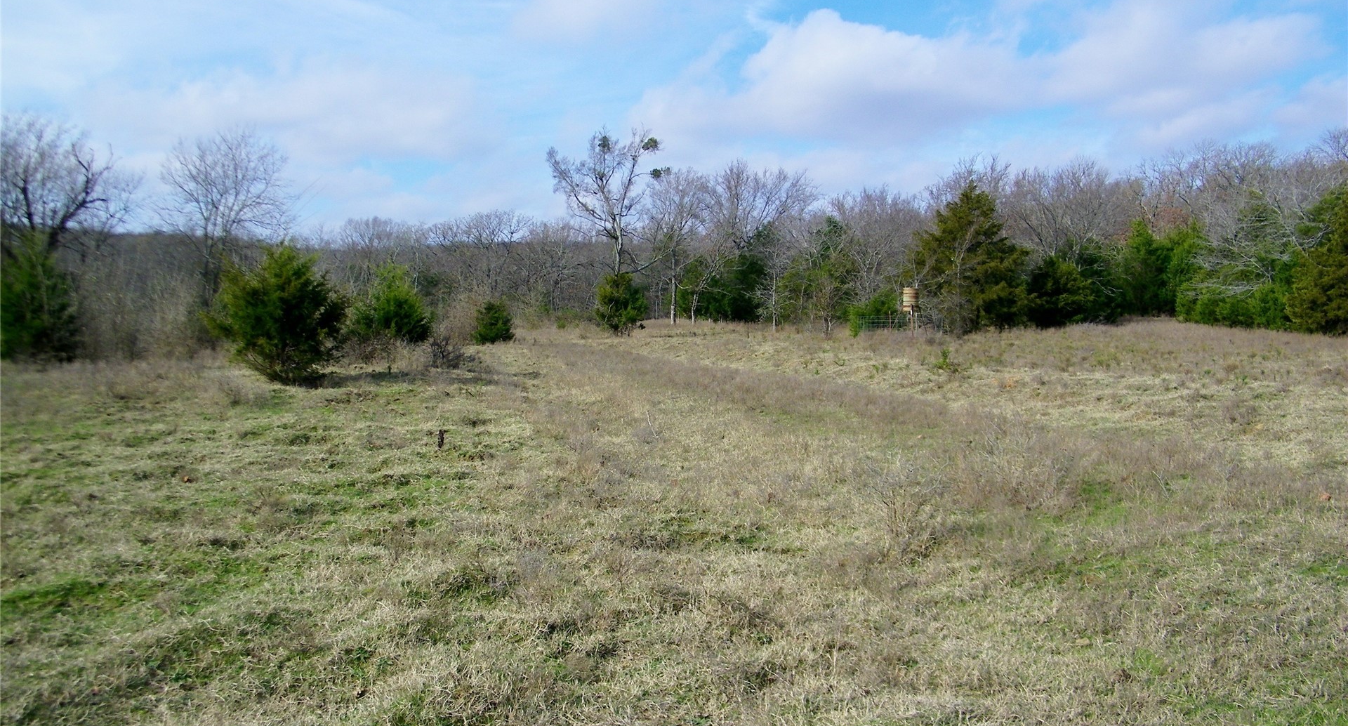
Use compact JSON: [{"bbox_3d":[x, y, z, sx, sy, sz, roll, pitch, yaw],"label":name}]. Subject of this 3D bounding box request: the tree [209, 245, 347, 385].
[{"bbox_3d":[-6.900,-0.826,19.000,2.350,2.420,2.300,0,4,0],"label":"tree"}]

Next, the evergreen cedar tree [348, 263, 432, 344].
[{"bbox_3d":[-7.158,-1.434,27.500,2.100,2.150,2.050,0,4,0],"label":"evergreen cedar tree"}]

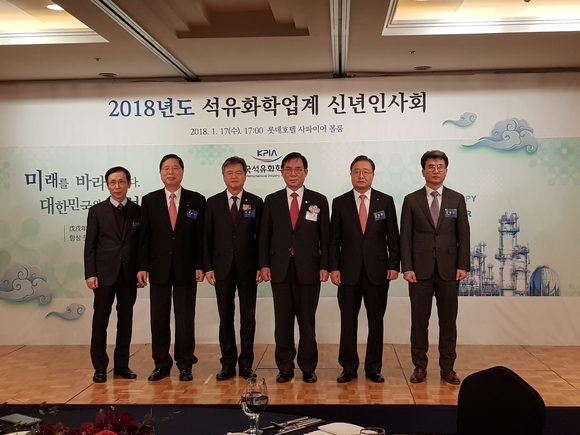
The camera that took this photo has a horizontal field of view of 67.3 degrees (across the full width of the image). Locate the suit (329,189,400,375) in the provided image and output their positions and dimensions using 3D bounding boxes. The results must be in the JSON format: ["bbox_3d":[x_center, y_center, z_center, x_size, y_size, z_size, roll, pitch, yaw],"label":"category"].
[{"bbox_3d":[0.584,0.486,3.393,0.521,1.427,0.290,0,3,7],"label":"suit"}]

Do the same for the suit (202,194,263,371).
[{"bbox_3d":[-0.442,0.487,3.473,0.466,1.433,0.290,-1,3,-6],"label":"suit"}]

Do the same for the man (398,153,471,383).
[{"bbox_3d":[1.118,0.357,3.337,0.531,1.739,0.330,0,3,14],"label":"man"}]

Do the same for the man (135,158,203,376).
[{"bbox_3d":[-0.935,0.376,3.427,0.526,1.737,0.330,-1,3,-12],"label":"man"}]

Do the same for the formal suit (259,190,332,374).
[{"bbox_3d":[0.039,0.479,3.410,0.523,1.438,0.290,-1,3,0],"label":"formal suit"}]

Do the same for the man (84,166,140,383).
[{"bbox_3d":[-1.385,0.426,3.450,0.488,1.647,0.330,-2,3,-27],"label":"man"}]

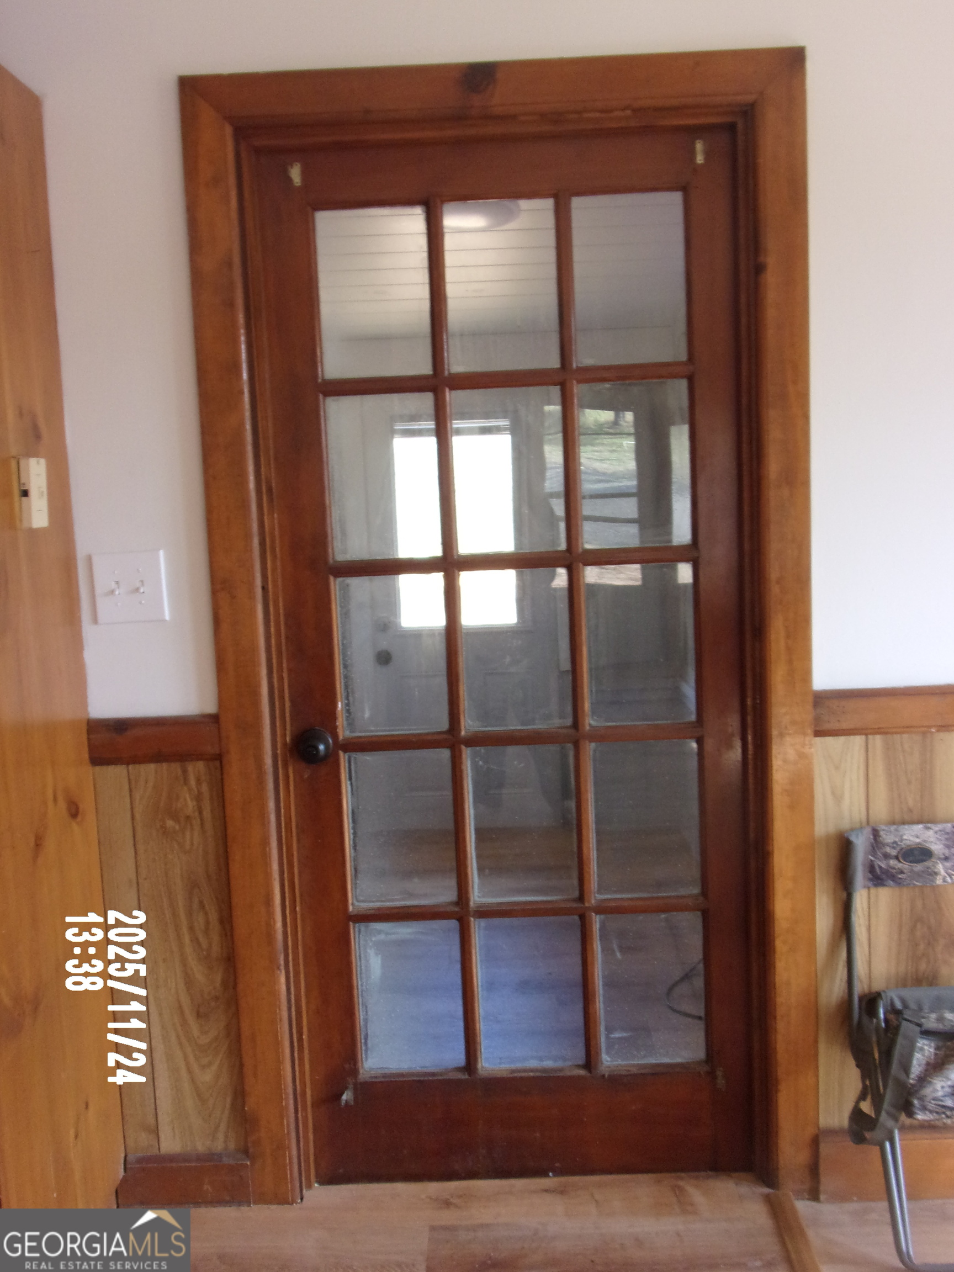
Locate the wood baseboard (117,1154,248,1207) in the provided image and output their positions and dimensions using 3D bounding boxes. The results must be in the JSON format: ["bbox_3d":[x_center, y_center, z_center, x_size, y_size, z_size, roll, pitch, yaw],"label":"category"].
[{"bbox_3d":[-0.578,1.072,2.393,0.258,0.097,0.027,-2,6,2],"label":"wood baseboard"}]

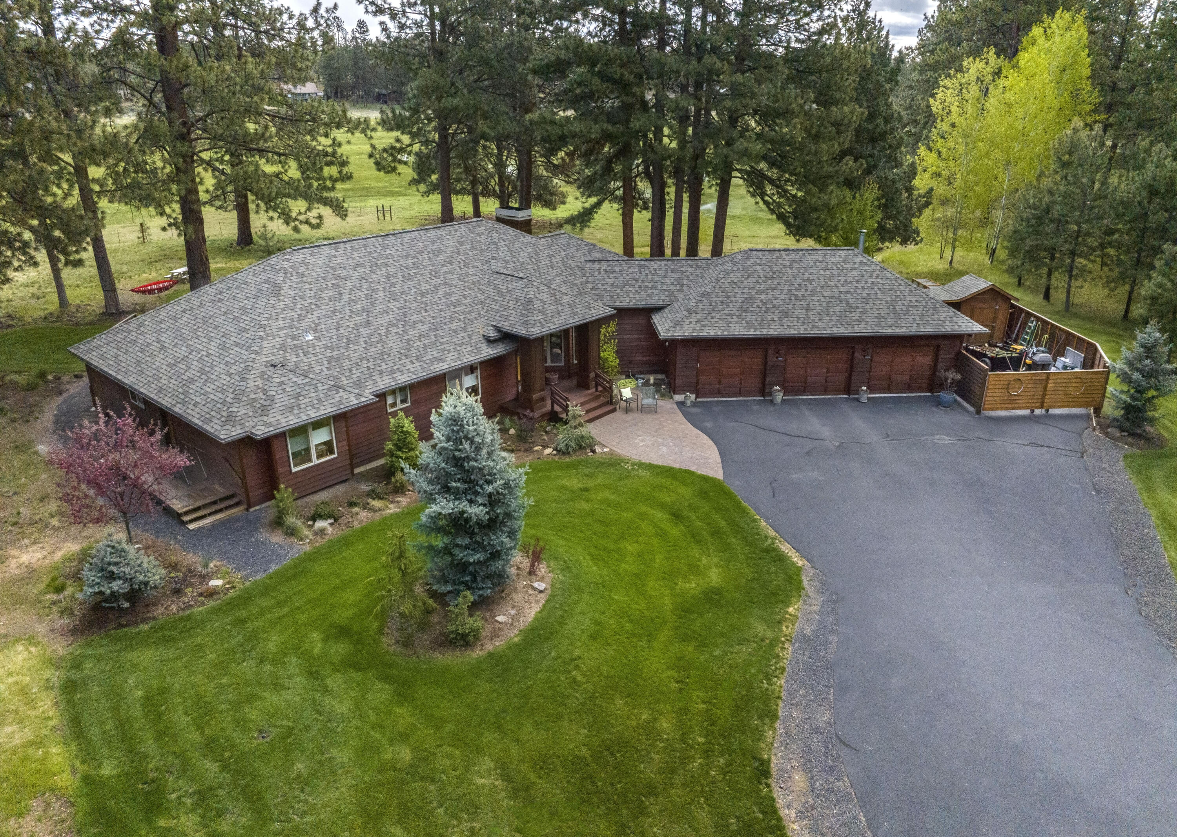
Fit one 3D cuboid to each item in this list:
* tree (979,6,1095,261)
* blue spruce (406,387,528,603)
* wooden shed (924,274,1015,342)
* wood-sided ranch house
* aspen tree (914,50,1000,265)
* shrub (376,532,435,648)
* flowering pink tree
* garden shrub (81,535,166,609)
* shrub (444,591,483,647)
[{"bbox_3d":[29.141,-18.147,53.900,6.200,15.600,6.000,0,23,0],"label":"tree"},{"bbox_3d":[-3.018,1.720,20.200,3.050,5.200,3.050,0,23,0],"label":"blue spruce"},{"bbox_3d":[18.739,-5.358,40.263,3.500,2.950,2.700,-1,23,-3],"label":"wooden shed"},{"bbox_3d":[-1.897,-4.600,33.638,35.300,6.500,20.000,-5,23,-12],"label":"wood-sided ranch house"},{"bbox_3d":[24.159,-16.745,53.500,5.000,13.300,5.000,0,23,0],"label":"aspen tree"},{"bbox_3d":[-4.158,3.788,18.300,1.400,2.750,1.400,0,23,0],"label":"shrub"},{"bbox_3d":[-12.655,1.494,21.900,3.800,4.000,3.800,0,23,0],"label":"flowering pink tree"},{"bbox_3d":[-11.399,3.733,20.000,2.100,1.600,2.100,0,23,0],"label":"garden shrub"},{"bbox_3d":[-2.884,4.521,18.600,0.870,1.200,0.870,0,23,0],"label":"shrub"}]

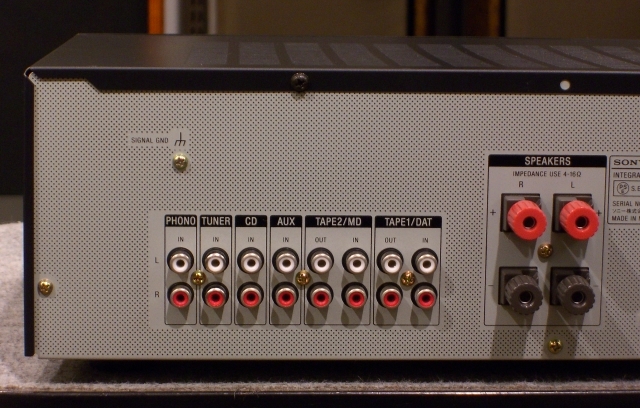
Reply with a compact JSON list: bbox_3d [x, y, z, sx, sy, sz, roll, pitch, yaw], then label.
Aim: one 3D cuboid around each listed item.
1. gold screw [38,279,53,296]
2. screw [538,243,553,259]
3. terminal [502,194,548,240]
[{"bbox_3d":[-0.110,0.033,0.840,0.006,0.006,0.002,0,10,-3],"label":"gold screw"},{"bbox_3d":[0.091,0.019,0.848,0.006,0.006,0.003,0,10,-2],"label":"screw"},{"bbox_3d":[0.081,0.006,0.834,0.016,0.016,0.022,0,10,-3],"label":"terminal"}]

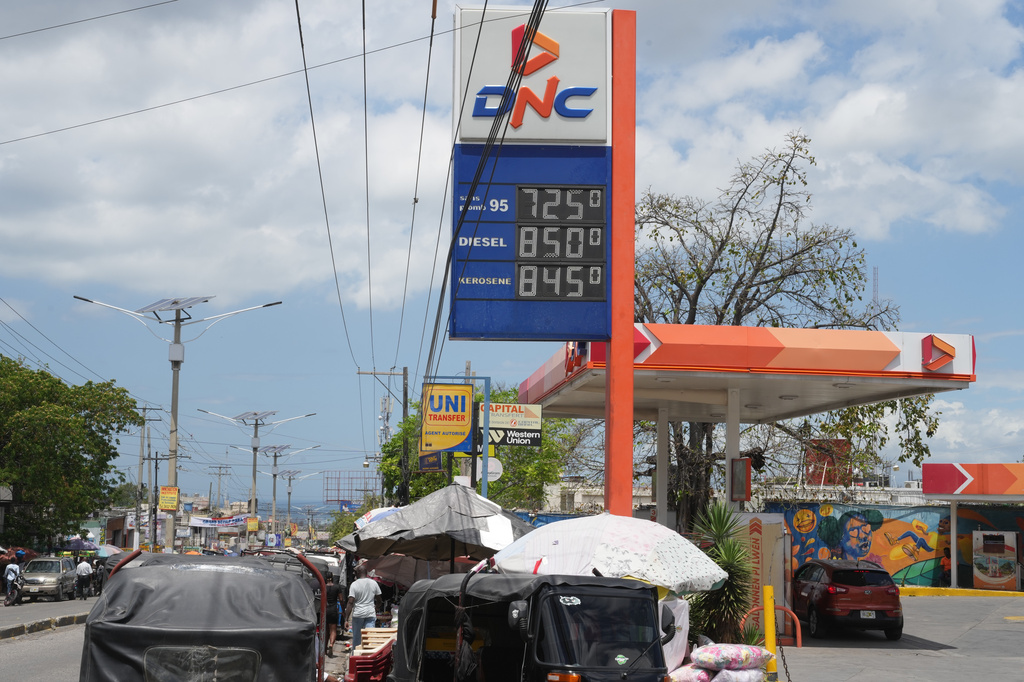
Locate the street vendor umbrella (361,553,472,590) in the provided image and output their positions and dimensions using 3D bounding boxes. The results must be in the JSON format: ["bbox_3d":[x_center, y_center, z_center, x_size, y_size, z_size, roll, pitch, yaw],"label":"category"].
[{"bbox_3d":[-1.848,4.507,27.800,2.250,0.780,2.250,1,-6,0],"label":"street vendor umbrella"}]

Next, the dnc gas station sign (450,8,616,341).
[{"bbox_3d":[0.301,-2.574,22.159,2.470,5.220,0.440,2,-6,-7],"label":"dnc gas station sign"}]

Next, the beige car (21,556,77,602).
[{"bbox_3d":[-19.640,10.126,60.660,1.620,1.740,4.000,2,-9,-7],"label":"beige car"}]

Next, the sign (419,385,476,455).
[{"bbox_3d":[-1.429,1.706,31.500,1.200,1.560,0.170,2,-6,-6],"label":"sign"}]

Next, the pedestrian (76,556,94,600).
[{"bbox_3d":[-17.250,9.606,57.500,0.600,1.750,0.400,2,-6,-6],"label":"pedestrian"}]

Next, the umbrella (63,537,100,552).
[{"bbox_3d":[-19.470,9.183,64.000,1.950,0.700,1.950,1,-6,0],"label":"umbrella"}]

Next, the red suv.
[{"bbox_3d":[7.253,5.737,31.650,1.860,1.640,4.440,1,-6,-5],"label":"red suv"}]

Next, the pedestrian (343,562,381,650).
[{"bbox_3d":[-2.492,4.581,23.700,0.580,1.770,0.420,1,-6,-6],"label":"pedestrian"}]

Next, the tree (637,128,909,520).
[{"bbox_3d":[8.915,0.721,50.000,11.500,15.300,11.000,1,-6,0],"label":"tree"}]

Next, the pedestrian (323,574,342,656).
[{"bbox_3d":[-3.334,5.118,26.700,0.480,1.610,0.420,1,-6,-6],"label":"pedestrian"}]

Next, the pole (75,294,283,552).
[{"bbox_3d":[-13.209,4.313,55.655,7.900,11.860,1.800,1,-6,-6],"label":"pole"}]

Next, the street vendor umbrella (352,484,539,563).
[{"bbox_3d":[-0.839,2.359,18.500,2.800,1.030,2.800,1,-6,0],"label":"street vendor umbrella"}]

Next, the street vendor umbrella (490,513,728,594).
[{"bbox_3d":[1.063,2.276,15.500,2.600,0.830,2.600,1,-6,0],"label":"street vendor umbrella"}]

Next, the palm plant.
[{"bbox_3d":[3.842,4.285,26.200,1.300,2.700,1.300,1,-6,0],"label":"palm plant"}]

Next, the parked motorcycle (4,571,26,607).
[{"bbox_3d":[-18.476,9.248,52.800,0.750,1.120,1.900,-2,-7,25],"label":"parked motorcycle"}]

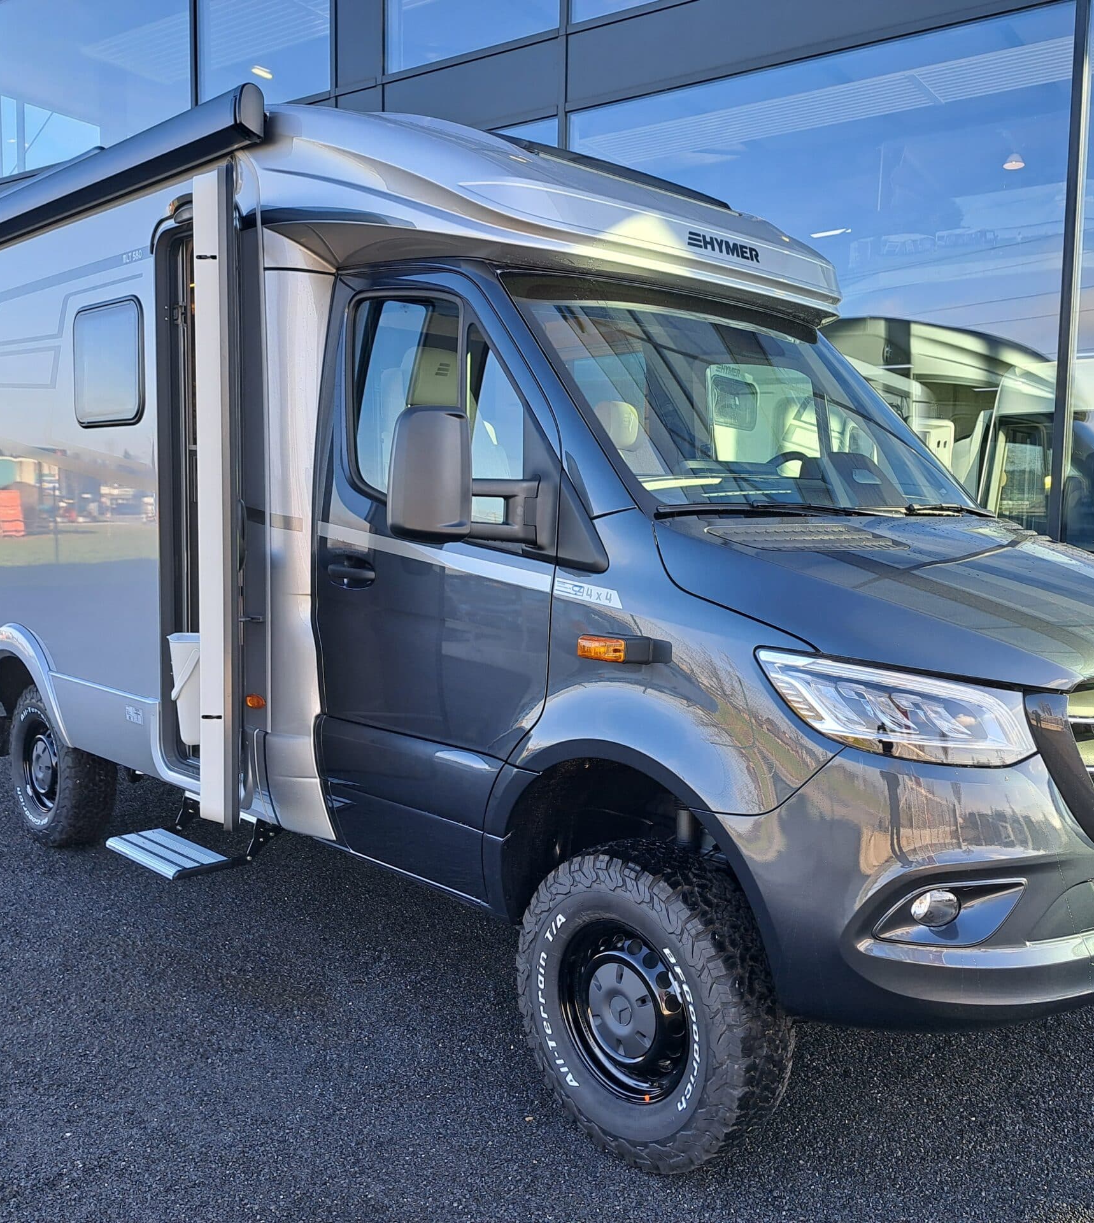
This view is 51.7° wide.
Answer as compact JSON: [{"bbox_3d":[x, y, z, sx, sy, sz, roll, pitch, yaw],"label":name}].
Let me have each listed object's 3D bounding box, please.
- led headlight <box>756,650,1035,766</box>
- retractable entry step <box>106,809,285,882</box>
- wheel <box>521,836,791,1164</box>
[{"bbox_3d":[0.765,0.214,2.510,0.500,0.250,0.400,6,7,45],"label":"led headlight"},{"bbox_3d":[-1.262,0.808,4.003,0.540,0.160,0.400,6,7,45],"label":"retractable entry step"},{"bbox_3d":[0.261,1.000,2.902,0.245,0.780,0.780,-4,7,-42],"label":"wheel"}]

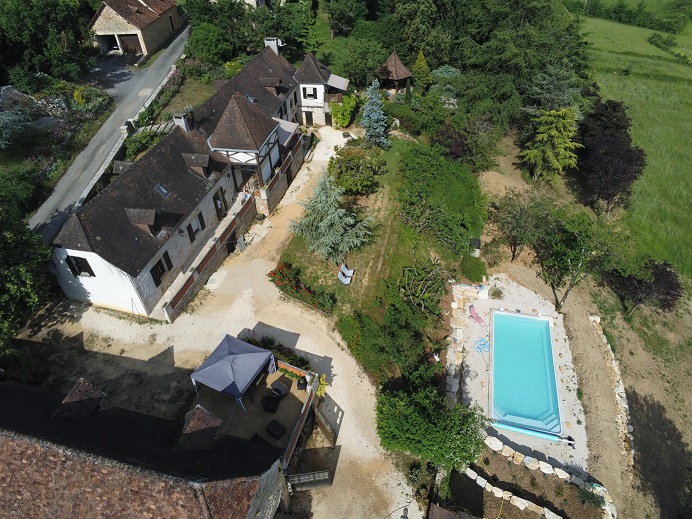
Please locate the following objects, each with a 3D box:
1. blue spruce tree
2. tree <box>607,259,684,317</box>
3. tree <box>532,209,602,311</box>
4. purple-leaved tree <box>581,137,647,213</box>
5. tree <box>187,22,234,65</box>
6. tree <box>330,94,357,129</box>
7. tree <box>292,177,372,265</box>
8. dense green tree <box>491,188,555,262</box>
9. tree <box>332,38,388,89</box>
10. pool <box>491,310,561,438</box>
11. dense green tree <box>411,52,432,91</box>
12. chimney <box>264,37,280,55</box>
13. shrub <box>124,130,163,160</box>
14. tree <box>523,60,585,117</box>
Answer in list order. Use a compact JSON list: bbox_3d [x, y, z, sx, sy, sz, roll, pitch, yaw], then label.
[{"bbox_3d":[3.047,-14.875,46.410,3.134,6.818,3.134,-1,44,0],"label":"blue spruce tree"},{"bbox_3d":[19.821,2.370,31.001,4.300,4.100,4.300,-2,39,2],"label":"tree"},{"bbox_3d":[14.457,0.677,30.015,4.700,7.000,4.700,-1,44,0],"label":"tree"},{"bbox_3d":[22.750,-6.832,39.502,4.600,6.700,4.600,-2,39,2],"label":"purple-leaved tree"},{"bbox_3d":[-21.140,-33.538,71.452,6.610,5.650,6.610,-2,39,2],"label":"tree"},{"bbox_3d":[-0.298,-18.156,56.686,3.100,3.800,2.900,-2,39,2],"label":"tree"},{"bbox_3d":[-1.185,-3.656,34.728,6.499,6.464,6.499,-1,44,0],"label":"tree"},{"bbox_3d":[12.881,-2.099,34.242,4.200,5.800,4.200,-2,39,2],"label":"dense green tree"},{"bbox_3d":[1.765,-24.908,57.895,7.256,5.117,7.256,-1,44,0],"label":"tree"},{"bbox_3d":[11.149,7.100,29.245,3.986,1.200,8.422,9,45,10],"label":"pool"},{"bbox_3d":[9.607,-23.142,56.685,2.748,5.053,2.748,-1,44,0],"label":"dense green tree"},{"bbox_3d":[-9.011,-26.151,56.626,1.350,2.200,0.700,10,41,16],"label":"chimney"},{"bbox_3d":[-20.850,-11.733,47.447,3.400,2.600,3.300,-2,39,2],"label":"shrub"},{"bbox_3d":[22.469,-17.117,50.530,5.700,7.900,5.700,-2,39,2],"label":"tree"}]

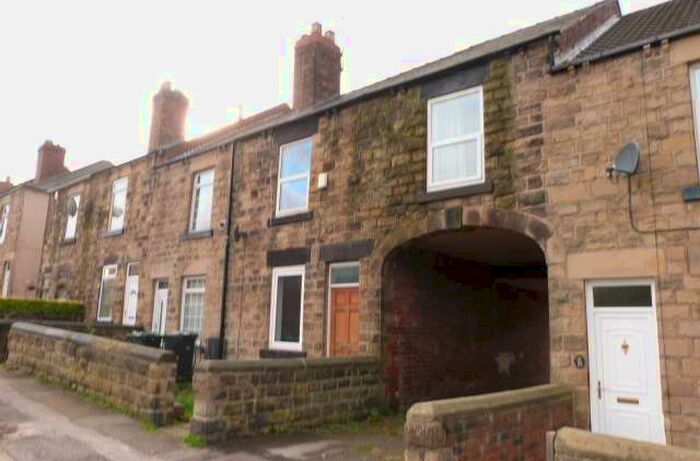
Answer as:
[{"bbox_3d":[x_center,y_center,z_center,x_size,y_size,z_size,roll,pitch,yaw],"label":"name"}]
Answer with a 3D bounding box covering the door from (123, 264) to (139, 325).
[{"bbox_3d":[-6.535,2.104,15.149,0.800,2.220,0.100,-6,-11,40],"label":"door"}]

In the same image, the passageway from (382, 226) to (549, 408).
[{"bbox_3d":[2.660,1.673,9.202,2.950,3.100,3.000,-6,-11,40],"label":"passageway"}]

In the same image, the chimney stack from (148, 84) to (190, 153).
[{"bbox_3d":[-7.270,-4.564,20.413,0.880,2.900,1.000,-6,-11,40],"label":"chimney stack"}]

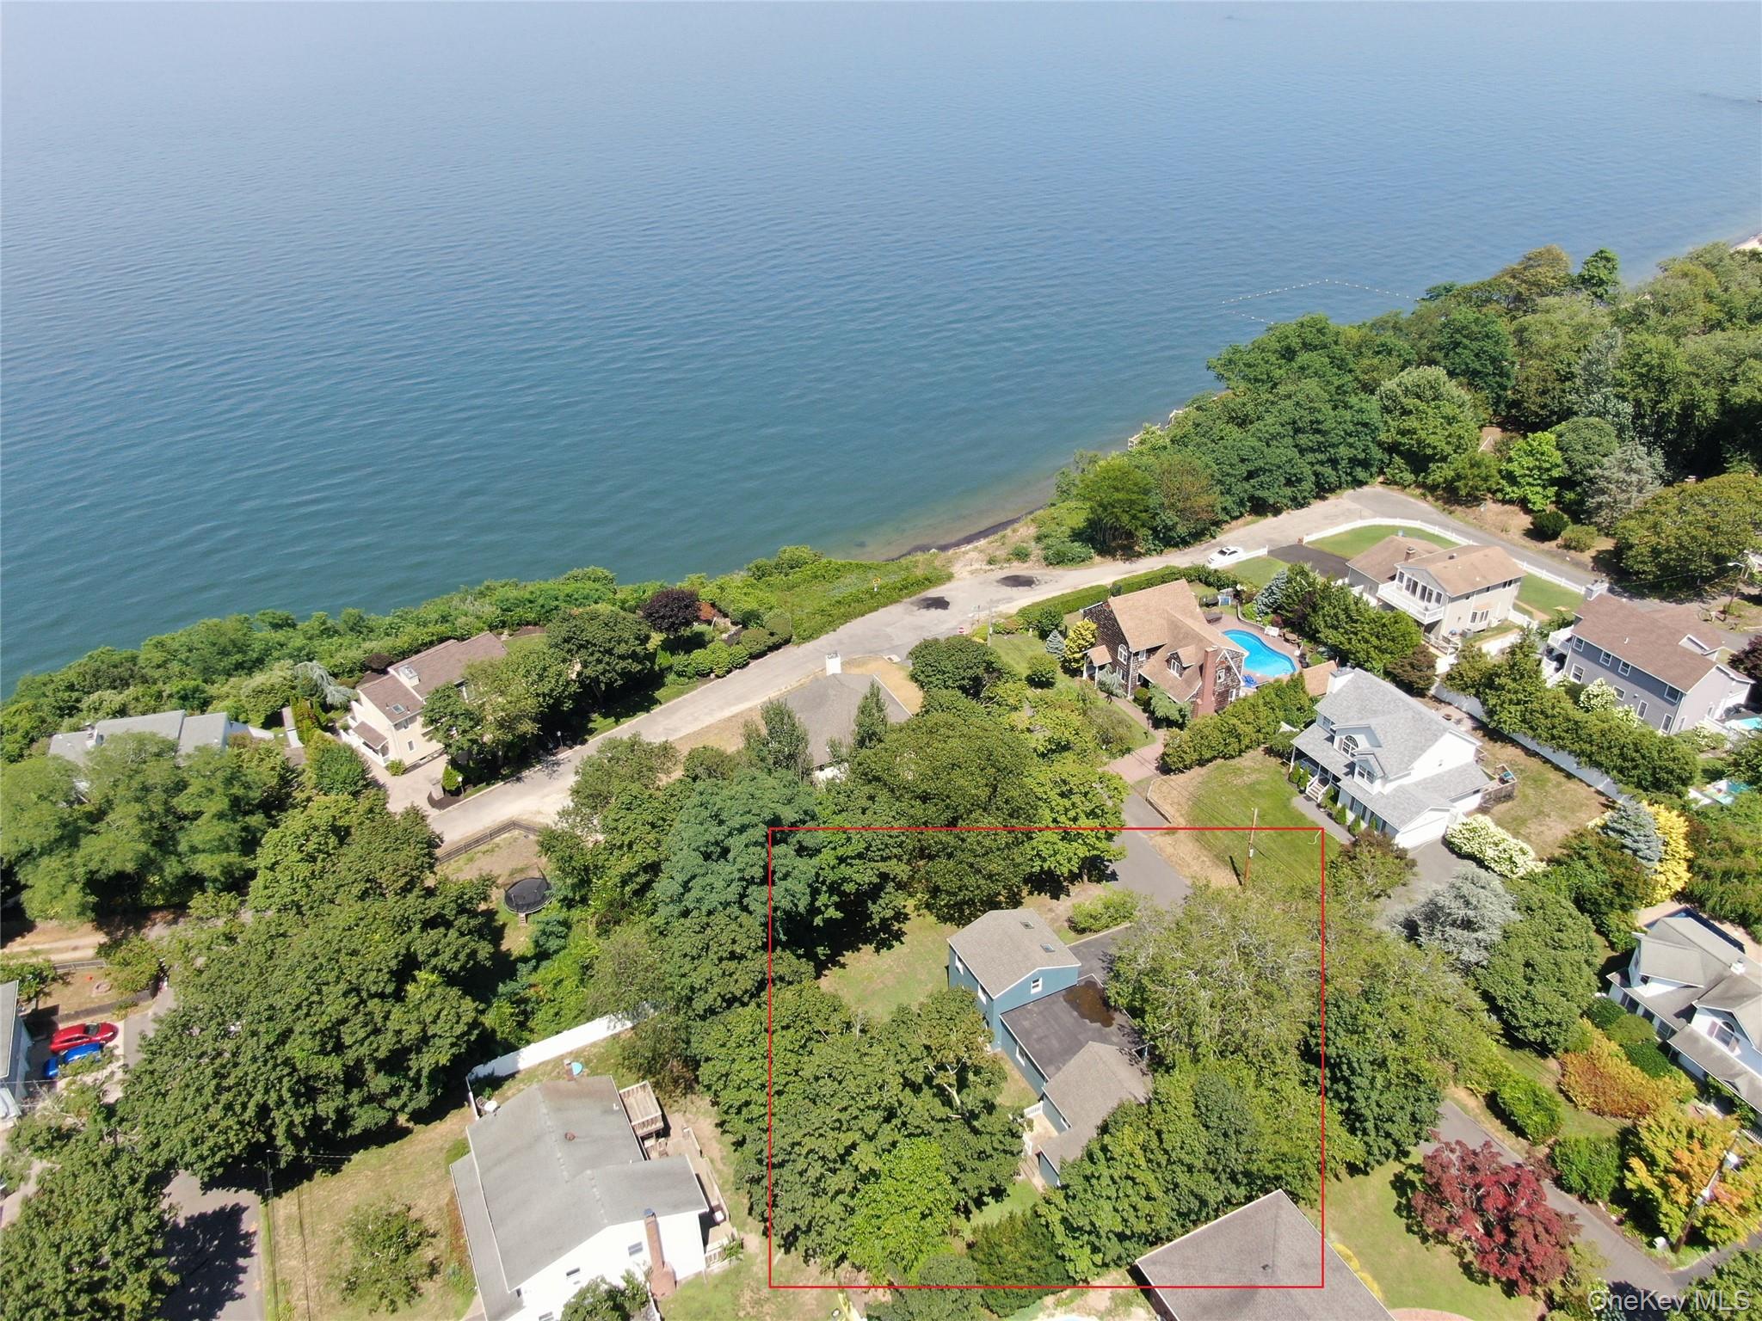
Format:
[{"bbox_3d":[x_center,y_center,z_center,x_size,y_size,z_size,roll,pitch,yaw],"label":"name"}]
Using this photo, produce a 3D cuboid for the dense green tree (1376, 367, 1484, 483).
[{"bbox_3d":[76.690,-32.570,178.310,12.500,15.500,12.500,-1,30,0],"label":"dense green tree"}]

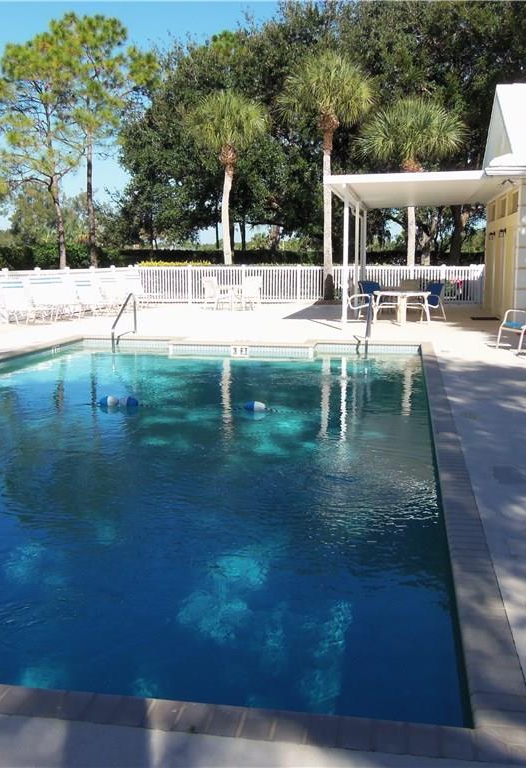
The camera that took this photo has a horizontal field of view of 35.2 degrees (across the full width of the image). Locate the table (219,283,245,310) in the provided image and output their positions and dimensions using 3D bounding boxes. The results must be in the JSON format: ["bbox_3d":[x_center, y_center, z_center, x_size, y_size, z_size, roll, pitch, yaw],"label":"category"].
[{"bbox_3d":[-0.920,-2.500,24.202,0.880,0.730,0.880,-1,9,-9],"label":"table"}]

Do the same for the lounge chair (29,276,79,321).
[{"bbox_3d":[-5.266,-2.120,20.821,1.300,1.000,0.680,7,11,37],"label":"lounge chair"}]

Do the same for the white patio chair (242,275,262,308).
[{"bbox_3d":[-0.340,-2.655,24.482,0.620,0.950,0.580,-7,11,-39],"label":"white patio chair"}]

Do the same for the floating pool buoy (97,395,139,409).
[{"bbox_3d":[-1.716,0.221,9.867,0.460,0.140,0.140,1,9,8],"label":"floating pool buoy"}]

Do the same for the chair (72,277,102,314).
[{"bbox_3d":[-4.830,-2.425,22.797,1.150,0.980,0.660,7,11,37],"label":"chair"}]

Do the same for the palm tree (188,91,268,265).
[{"bbox_3d":[-1.278,-6.730,29.822,2.800,7.363,2.800,0,9,0],"label":"palm tree"}]

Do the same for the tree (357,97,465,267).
[{"bbox_3d":[5.262,-6.508,29.350,3.800,7.068,3.800,0,9,0],"label":"tree"}]

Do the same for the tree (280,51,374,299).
[{"bbox_3d":[2.048,-6.564,26.711,3.000,7.985,3.000,0,9,0],"label":"tree"}]

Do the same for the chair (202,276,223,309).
[{"bbox_3d":[-1.499,-2.670,24.581,0.620,0.950,0.580,6,11,35],"label":"chair"}]

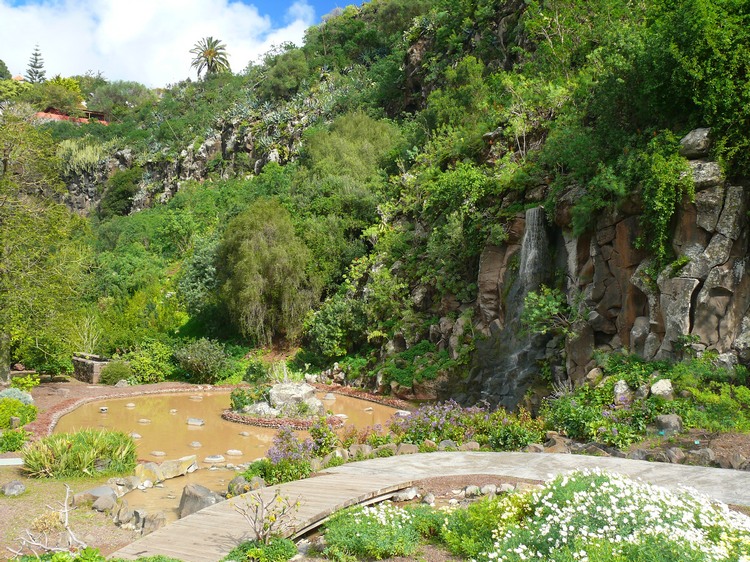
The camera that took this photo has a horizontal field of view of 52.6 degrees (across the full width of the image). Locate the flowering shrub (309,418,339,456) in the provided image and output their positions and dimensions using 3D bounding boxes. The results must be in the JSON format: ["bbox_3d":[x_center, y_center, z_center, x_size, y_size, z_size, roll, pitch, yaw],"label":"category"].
[{"bbox_3d":[-0.890,2.740,13.100,0.550,0.720,0.520,0,2,0],"label":"flowering shrub"}]

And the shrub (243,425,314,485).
[{"bbox_3d":[-1.560,2.760,12.250,1.150,0.880,0.950,0,2,0],"label":"shrub"}]

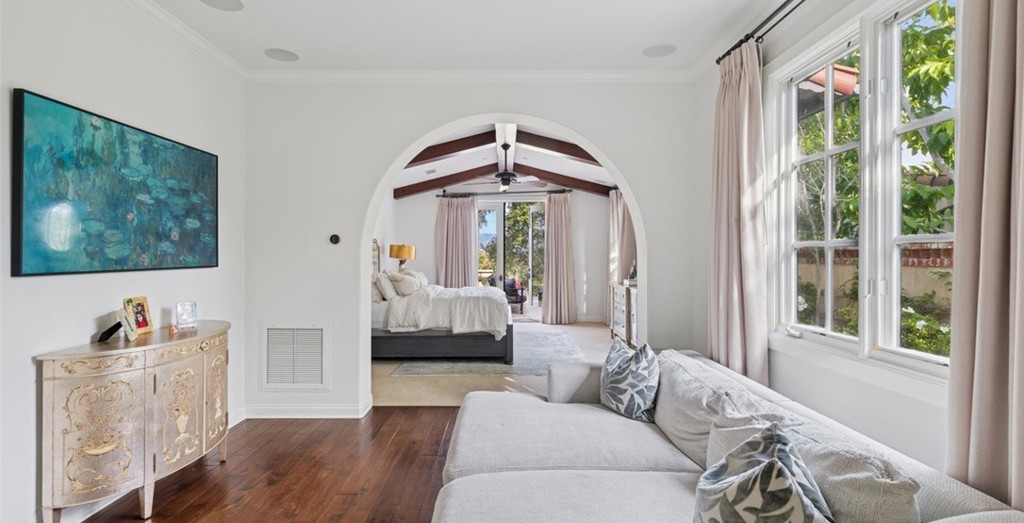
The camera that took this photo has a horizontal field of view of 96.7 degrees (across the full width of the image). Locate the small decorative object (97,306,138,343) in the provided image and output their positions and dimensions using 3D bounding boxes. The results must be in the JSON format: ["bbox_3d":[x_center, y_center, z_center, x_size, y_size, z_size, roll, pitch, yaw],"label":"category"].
[{"bbox_3d":[-2.120,0.341,2.460,0.160,0.170,0.180,-1,1,-35],"label":"small decorative object"}]

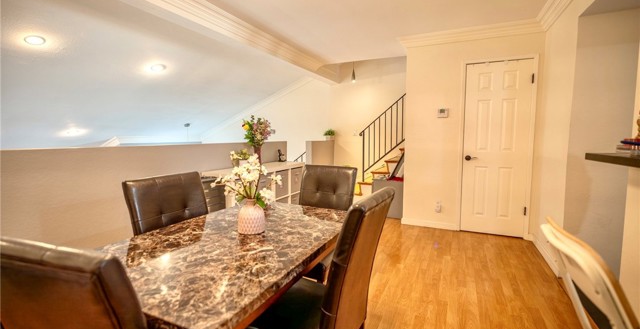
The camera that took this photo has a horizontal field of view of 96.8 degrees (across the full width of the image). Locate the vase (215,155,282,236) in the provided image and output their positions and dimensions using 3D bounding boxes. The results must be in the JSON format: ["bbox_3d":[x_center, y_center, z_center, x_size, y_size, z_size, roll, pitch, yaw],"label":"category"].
[{"bbox_3d":[-0.329,0.137,1.326,0.296,0.350,0.260,2,6,26],"label":"vase"}]

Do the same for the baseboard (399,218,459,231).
[{"bbox_3d":[1.433,0.778,3.723,0.700,0.090,0.020,2,6,26],"label":"baseboard"}]

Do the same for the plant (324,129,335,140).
[{"bbox_3d":[0.220,-0.621,6.147,0.200,0.240,0.200,2,6,26],"label":"plant"}]

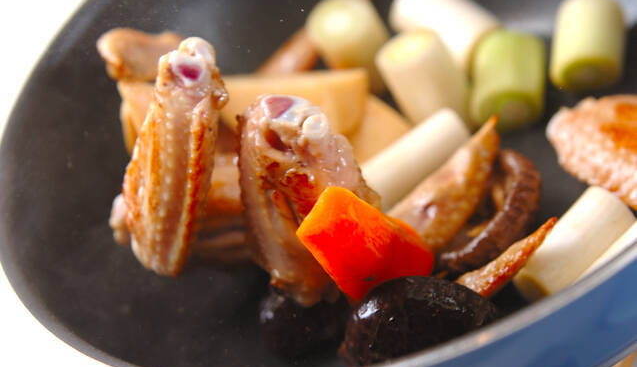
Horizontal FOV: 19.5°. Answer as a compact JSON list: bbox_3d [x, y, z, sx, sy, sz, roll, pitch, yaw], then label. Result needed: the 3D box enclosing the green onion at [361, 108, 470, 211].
[{"bbox_3d":[0.027,-0.007,0.567,0.039,0.014,0.014,-35,35,-3],"label":"green onion"}]

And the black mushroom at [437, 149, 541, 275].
[{"bbox_3d":[0.047,0.006,0.548,0.038,0.016,0.040,24,80,52],"label":"black mushroom"}]

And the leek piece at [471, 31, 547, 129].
[{"bbox_3d":[0.060,-0.032,0.580,0.022,0.022,0.025,13,57,-16],"label":"leek piece"}]

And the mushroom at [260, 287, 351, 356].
[{"bbox_3d":[-0.003,0.039,0.550,0.033,0.018,0.032,-19,37,7],"label":"mushroom"}]

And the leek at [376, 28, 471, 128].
[{"bbox_3d":[0.033,-0.034,0.592,0.021,0.028,0.021,-23,27,10],"label":"leek"}]

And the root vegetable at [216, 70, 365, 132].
[{"bbox_3d":[-0.008,-0.026,0.602,0.049,0.021,0.021,-13,39,16],"label":"root vegetable"}]

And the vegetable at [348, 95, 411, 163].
[{"bbox_3d":[0.019,-0.017,0.588,0.030,0.024,0.027,-36,38,-14],"label":"vegetable"}]

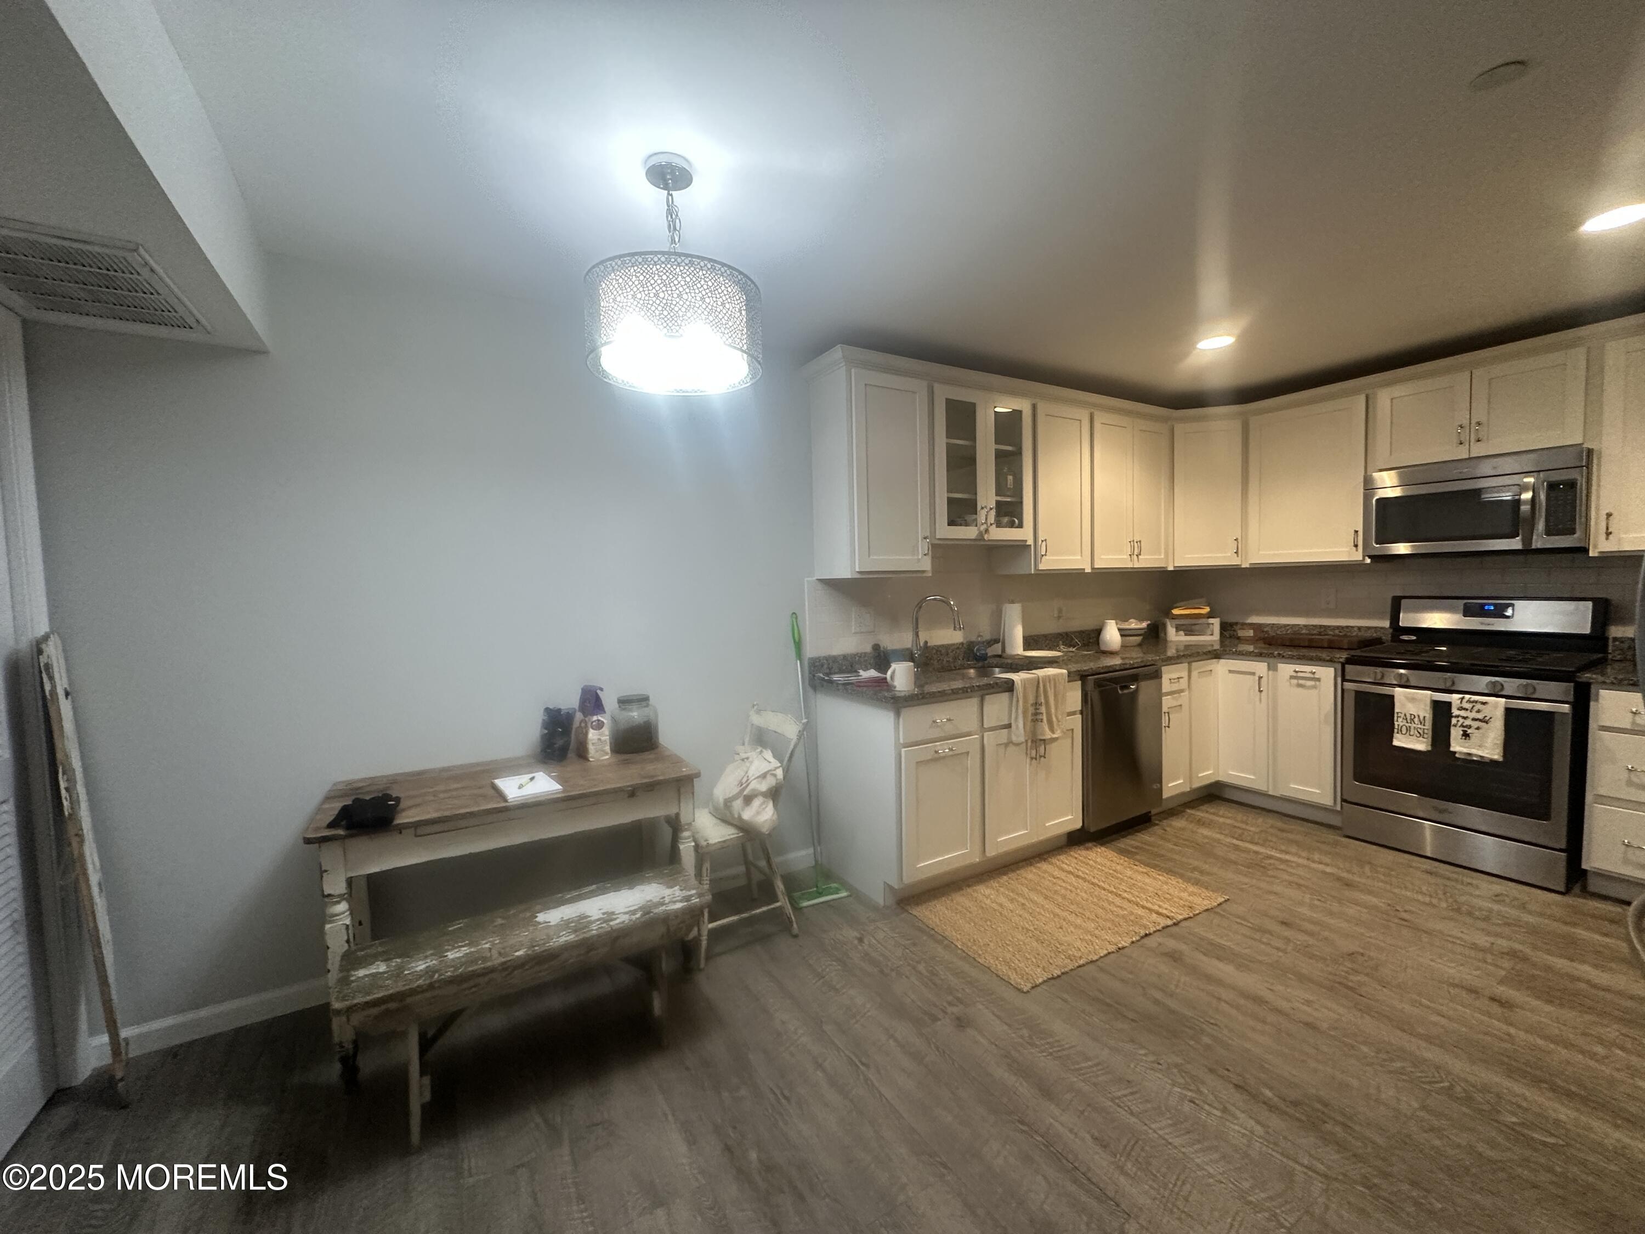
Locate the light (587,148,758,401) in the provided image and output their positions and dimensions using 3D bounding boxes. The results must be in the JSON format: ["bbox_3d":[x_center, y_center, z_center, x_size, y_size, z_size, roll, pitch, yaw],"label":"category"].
[{"bbox_3d":[-0.388,-0.902,1.733,0.446,0.518,0.446,-3,3,-31],"label":"light"}]

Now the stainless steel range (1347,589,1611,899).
[{"bbox_3d":[3.059,0.518,3.148,0.690,1.193,0.760,-3,3,-31],"label":"stainless steel range"}]

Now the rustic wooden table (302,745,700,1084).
[{"bbox_3d":[-1.006,0.906,2.255,1.080,0.737,0.545,-3,3,-29],"label":"rustic wooden table"}]

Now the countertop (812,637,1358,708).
[{"bbox_3d":[1.556,0.252,3.409,3.010,0.040,1.250,-3,3,-31],"label":"countertop"}]

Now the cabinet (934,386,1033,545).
[{"bbox_3d":[0.723,-0.746,3.413,0.684,0.775,0.332,-3,3,-31],"label":"cabinet"}]

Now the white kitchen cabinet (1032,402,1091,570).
[{"bbox_3d":[1.217,-0.693,3.708,0.463,0.894,0.325,-3,3,-32],"label":"white kitchen cabinet"}]

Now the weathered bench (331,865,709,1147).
[{"bbox_3d":[-0.787,1.062,1.870,0.918,0.422,0.285,-3,3,-32],"label":"weathered bench"}]

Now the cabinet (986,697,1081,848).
[{"bbox_3d":[0.815,0.692,3.315,0.680,0.808,0.630,-3,3,-32],"label":"cabinet"}]

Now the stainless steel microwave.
[{"bbox_3d":[3.151,-0.511,3.196,0.410,0.417,0.758,-3,3,-32],"label":"stainless steel microwave"}]

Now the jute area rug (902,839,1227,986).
[{"bbox_3d":[1.009,1.186,2.777,1.190,0.012,0.680,-3,3,-30],"label":"jute area rug"}]

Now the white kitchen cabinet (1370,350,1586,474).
[{"bbox_3d":[3.175,-0.945,3.197,0.326,0.442,0.755,-3,3,-32],"label":"white kitchen cabinet"}]

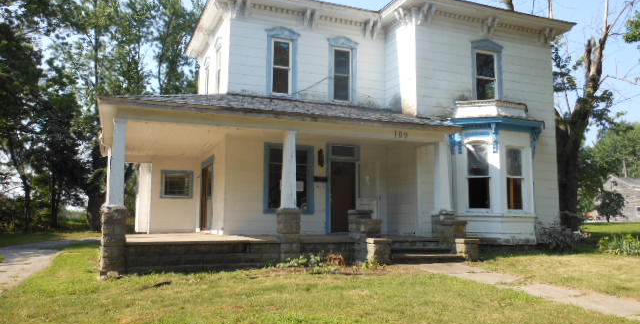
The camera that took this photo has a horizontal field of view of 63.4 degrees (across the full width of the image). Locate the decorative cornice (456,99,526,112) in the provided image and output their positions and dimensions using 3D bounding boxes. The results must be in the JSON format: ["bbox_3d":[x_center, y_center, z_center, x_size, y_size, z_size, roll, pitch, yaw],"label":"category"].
[{"bbox_3d":[5.272,-1.509,15.298,2.320,0.400,0.900,3,-7,-22],"label":"decorative cornice"}]

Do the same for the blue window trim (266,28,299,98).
[{"bbox_3d":[-1.101,-2.993,15.433,1.038,2.140,0.160,3,-7,-22],"label":"blue window trim"}]

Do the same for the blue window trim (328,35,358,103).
[{"bbox_3d":[0.743,-2.875,16.161,1.053,2.132,0.160,3,-7,-22],"label":"blue window trim"}]

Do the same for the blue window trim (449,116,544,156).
[{"bbox_3d":[5.366,-0.724,15.154,2.930,1.070,1.080,3,-7,-22],"label":"blue window trim"}]

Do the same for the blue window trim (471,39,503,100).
[{"bbox_3d":[5.163,-2.782,15.836,1.217,2.070,0.160,3,-7,-22],"label":"blue window trim"}]

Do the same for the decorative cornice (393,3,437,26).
[{"bbox_3d":[2.756,-4.159,14.908,0.870,0.440,1.005,3,-8,-22],"label":"decorative cornice"}]

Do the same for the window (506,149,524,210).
[{"bbox_3d":[5.387,0.480,14.283,0.540,1.710,0.120,3,-8,-22],"label":"window"}]

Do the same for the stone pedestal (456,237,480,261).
[{"bbox_3d":[3.675,2.193,12.893,0.447,0.531,0.390,3,-8,-21],"label":"stone pedestal"}]

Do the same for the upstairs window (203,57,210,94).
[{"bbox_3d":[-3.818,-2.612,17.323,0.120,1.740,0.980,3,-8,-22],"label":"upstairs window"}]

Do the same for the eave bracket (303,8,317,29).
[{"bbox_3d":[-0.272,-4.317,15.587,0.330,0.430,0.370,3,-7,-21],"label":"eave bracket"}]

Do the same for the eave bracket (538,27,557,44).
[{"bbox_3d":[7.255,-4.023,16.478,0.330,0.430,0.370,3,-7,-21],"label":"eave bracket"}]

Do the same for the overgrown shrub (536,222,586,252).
[{"bbox_3d":[7.375,2.301,15.786,1.610,0.844,0.900,3,-7,-22],"label":"overgrown shrub"}]

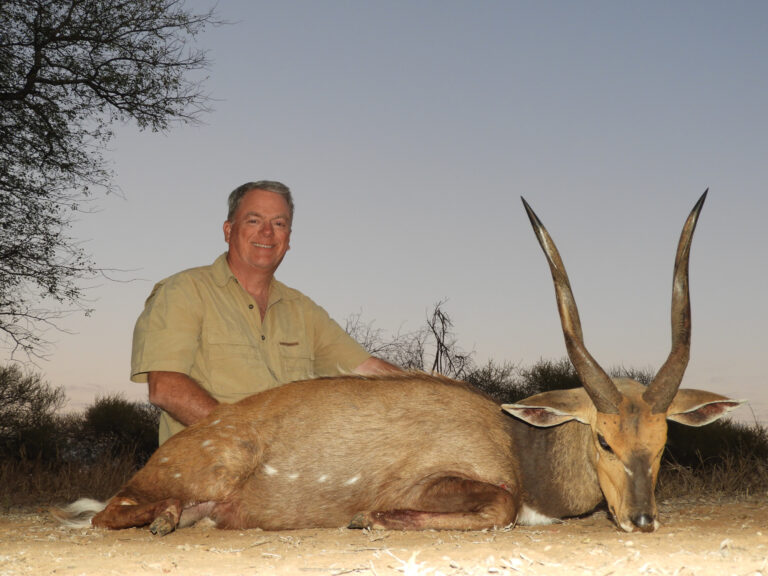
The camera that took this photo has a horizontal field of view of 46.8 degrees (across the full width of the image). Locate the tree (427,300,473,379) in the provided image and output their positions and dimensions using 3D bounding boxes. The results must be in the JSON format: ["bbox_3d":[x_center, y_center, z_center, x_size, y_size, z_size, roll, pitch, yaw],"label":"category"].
[{"bbox_3d":[0.880,1.330,11.970,0.680,2.300,0.620,0,-11,0],"label":"tree"}]

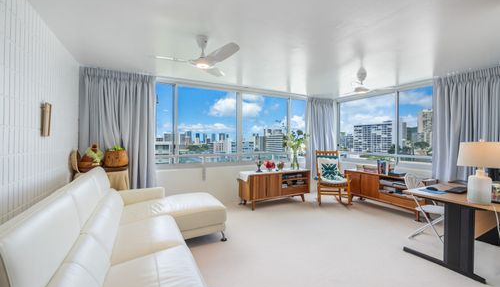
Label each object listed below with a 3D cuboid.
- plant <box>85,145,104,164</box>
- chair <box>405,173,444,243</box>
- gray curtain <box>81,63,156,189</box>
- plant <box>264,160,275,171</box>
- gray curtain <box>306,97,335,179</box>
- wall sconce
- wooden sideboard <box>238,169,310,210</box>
[{"bbox_3d":[-2.230,0.195,2.900,0.270,0.360,0.260,0,0,-25],"label":"plant"},{"bbox_3d":[2.350,0.847,2.540,0.440,0.830,0.500,0,0,-24],"label":"chair"},{"bbox_3d":[-2.097,-0.128,3.272,1.060,2.130,0.200,0,0,-25],"label":"gray curtain"},{"bbox_3d":[0.405,0.492,4.200,0.220,0.235,0.200,0,0,-25],"label":"plant"},{"bbox_3d":[1.833,-0.129,5.106,0.919,2.070,0.180,0,0,-25],"label":"gray curtain"},{"bbox_3d":[-2.020,-0.246,2.032,0.075,0.330,0.120,0,0,-28],"label":"wall sconce"},{"bbox_3d":[0.546,0.931,4.303,1.450,0.650,0.480,0,0,-25],"label":"wooden sideboard"}]

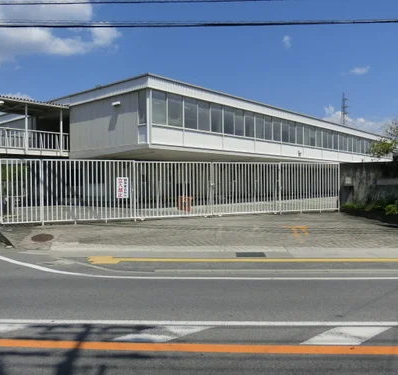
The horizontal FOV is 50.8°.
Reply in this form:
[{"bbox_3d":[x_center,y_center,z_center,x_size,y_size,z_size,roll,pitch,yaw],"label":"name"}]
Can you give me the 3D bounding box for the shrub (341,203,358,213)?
[{"bbox_3d":[5.964,0.793,16.600,0.580,0.420,0.650,-1,2,-45],"label":"shrub"}]

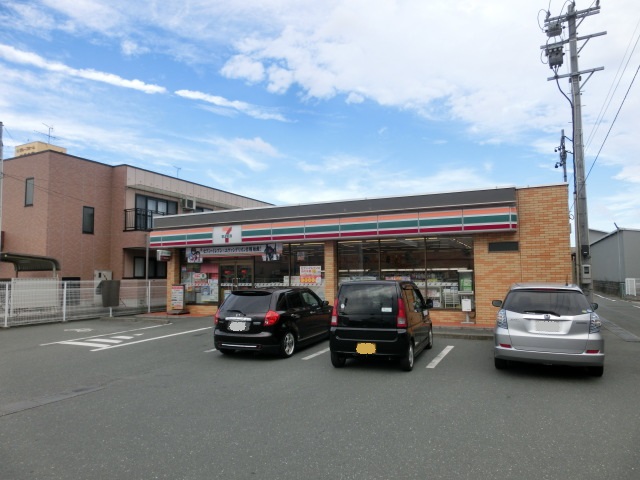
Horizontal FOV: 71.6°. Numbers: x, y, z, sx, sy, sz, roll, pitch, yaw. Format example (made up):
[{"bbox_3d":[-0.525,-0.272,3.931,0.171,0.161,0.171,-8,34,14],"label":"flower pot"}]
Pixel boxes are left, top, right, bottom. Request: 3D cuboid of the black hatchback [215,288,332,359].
[{"bbox_3d":[-0.898,1.855,10.978,1.700,1.510,4.000,-3,-5,22],"label":"black hatchback"}]

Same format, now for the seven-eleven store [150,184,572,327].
[{"bbox_3d":[2.166,1.154,20.372,15.600,4.300,10.500,-3,-5,24],"label":"seven-eleven store"}]

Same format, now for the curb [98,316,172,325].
[{"bbox_3d":[-7.117,3.111,17.161,3.550,0.130,0.170,-3,-5,24],"label":"curb"}]

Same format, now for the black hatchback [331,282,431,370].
[{"bbox_3d":[1.430,1.644,9.358,1.490,1.620,3.400,-3,-5,22],"label":"black hatchback"}]

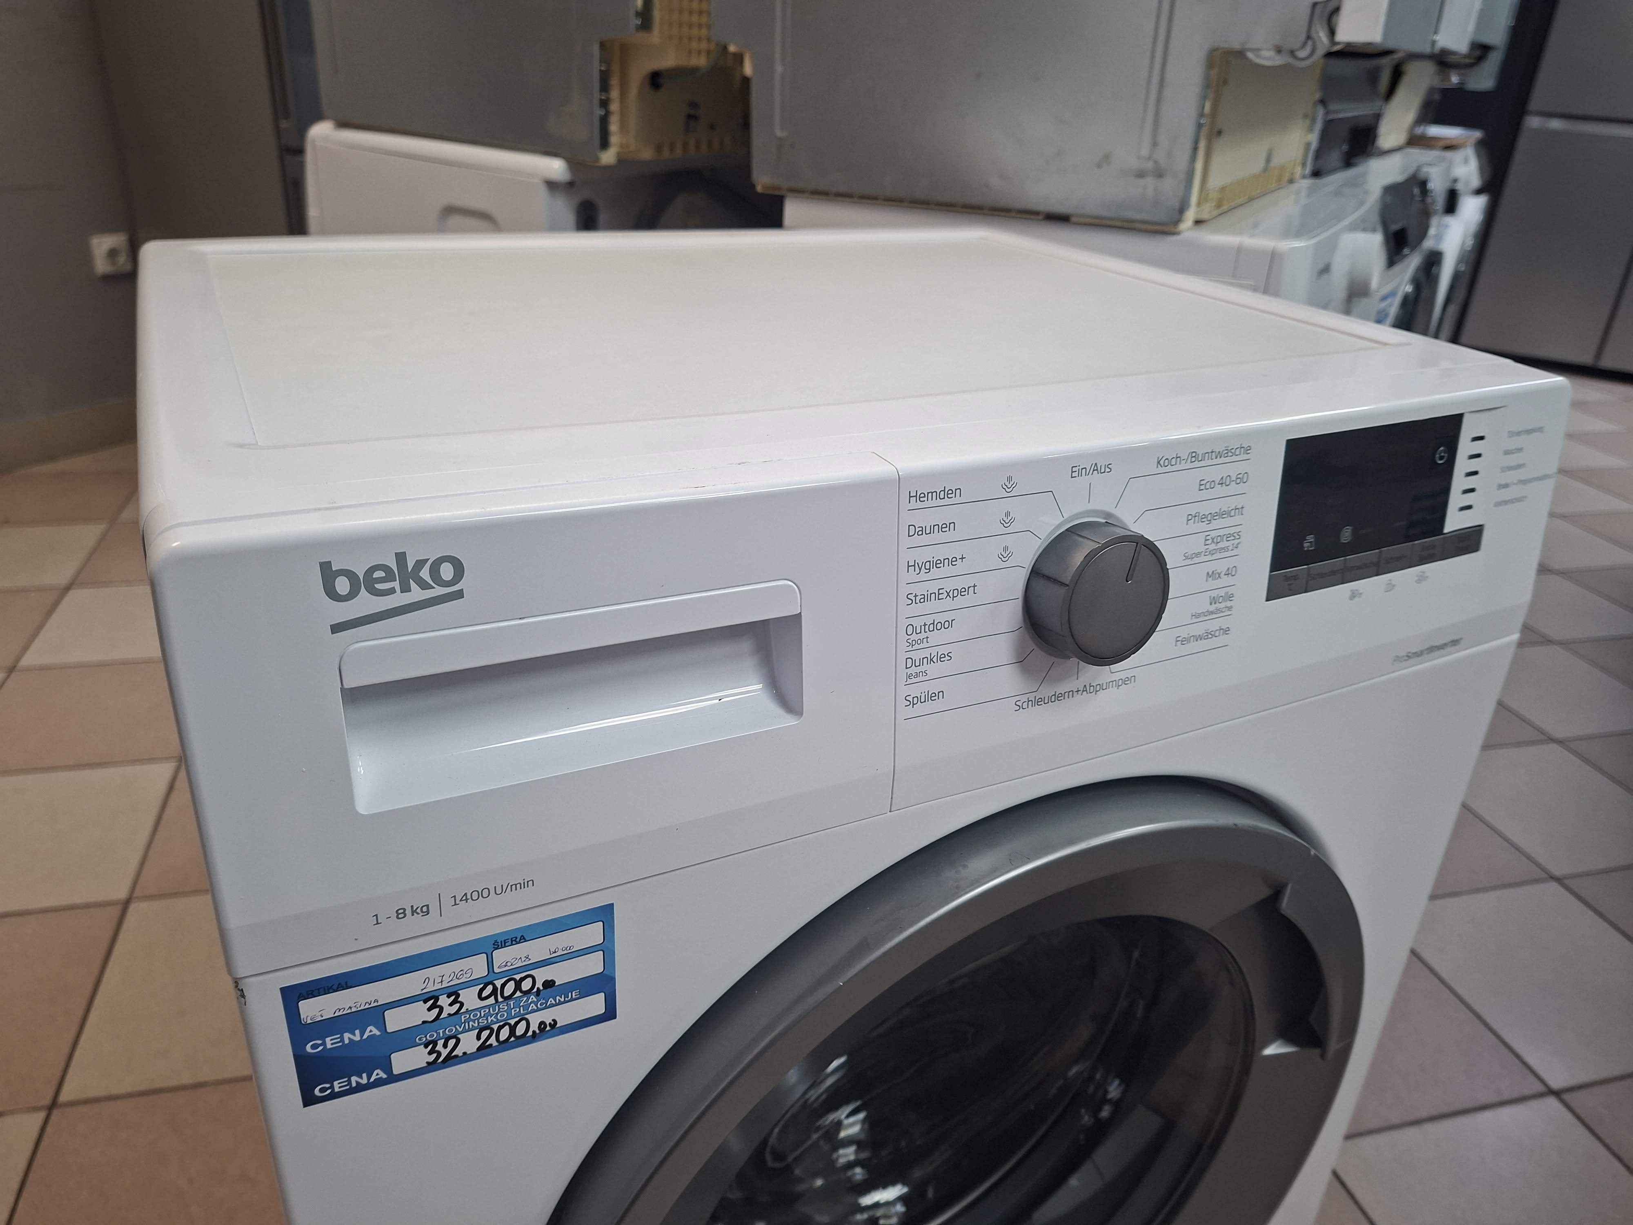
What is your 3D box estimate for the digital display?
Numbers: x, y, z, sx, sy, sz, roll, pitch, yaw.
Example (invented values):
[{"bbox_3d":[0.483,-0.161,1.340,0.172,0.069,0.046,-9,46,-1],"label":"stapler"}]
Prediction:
[{"bbox_3d":[0.242,-0.054,0.477,0.111,0.056,0.010,-10,21,-24],"label":"digital display"}]

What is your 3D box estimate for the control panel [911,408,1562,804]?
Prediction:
[{"bbox_3d":[0.199,-0.016,0.458,0.376,0.129,0.029,-10,21,-24],"label":"control panel"}]

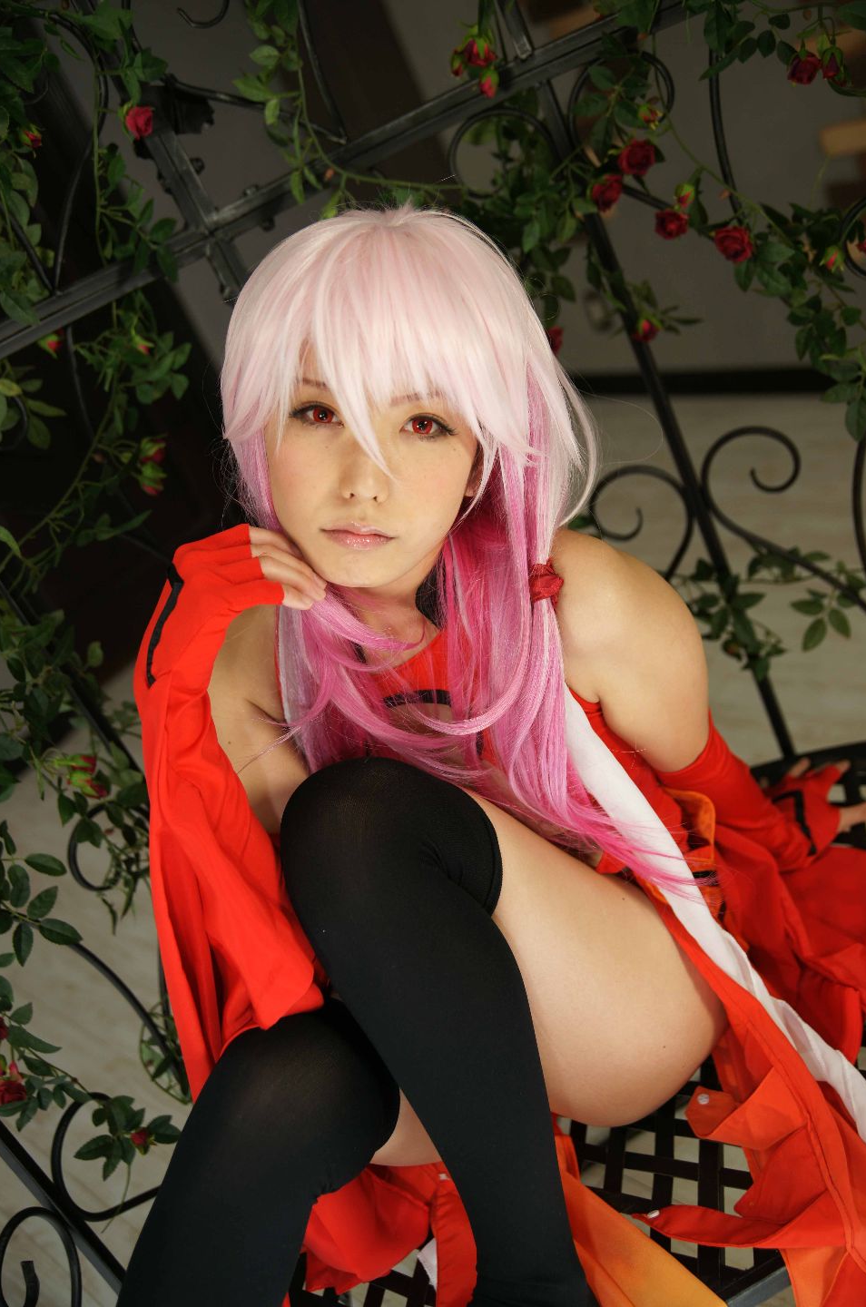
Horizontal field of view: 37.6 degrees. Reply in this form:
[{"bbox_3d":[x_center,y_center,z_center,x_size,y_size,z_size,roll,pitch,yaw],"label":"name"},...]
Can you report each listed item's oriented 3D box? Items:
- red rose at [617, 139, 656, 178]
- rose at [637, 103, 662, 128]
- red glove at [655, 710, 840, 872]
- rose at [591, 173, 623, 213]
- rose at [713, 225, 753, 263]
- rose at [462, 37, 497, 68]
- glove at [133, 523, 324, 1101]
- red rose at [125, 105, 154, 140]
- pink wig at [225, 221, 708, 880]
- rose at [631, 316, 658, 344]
[{"bbox_3d":[0.177,-0.430,1.105,0.034,0.034,0.029,-1,9,-6],"label":"red rose"},{"bbox_3d":[0.188,-0.468,1.105,0.020,0.020,0.022,-18,52,-15],"label":"rose"},{"bbox_3d":[0.255,0.113,1.030,0.110,0.300,0.120,33,97,42],"label":"red glove"},{"bbox_3d":[0.151,-0.401,1.105,0.031,0.031,0.029,-7,39,-9],"label":"rose"},{"bbox_3d":[0.262,-0.357,1.105,0.035,0.035,0.028,2,18,5],"label":"rose"},{"bbox_3d":[0.039,-0.508,1.075,0.029,0.029,0.027,-3,66,-1],"label":"rose"},{"bbox_3d":[-0.130,0.101,0.810,0.135,0.380,0.140,-5,3,17],"label":"glove"},{"bbox_3d":[-0.244,-0.441,1.055,0.027,0.027,0.026,0,18,-36],"label":"red rose"},{"bbox_3d":[0.030,-0.066,0.920,0.320,0.500,0.280,-1,20,10],"label":"pink wig"},{"bbox_3d":[0.189,-0.289,1.135,0.024,0.024,0.025,5,51,4],"label":"rose"}]

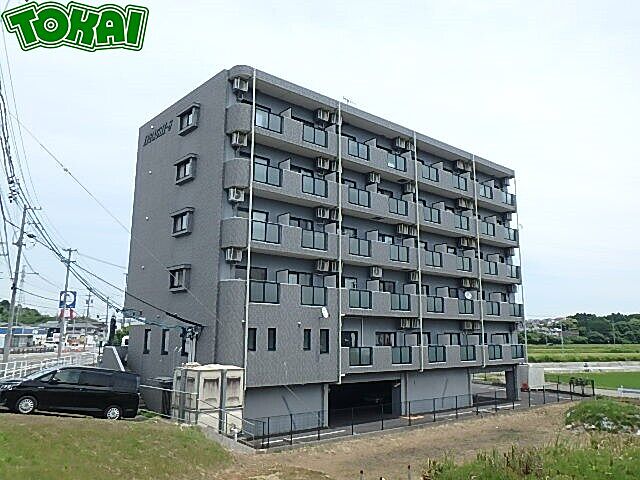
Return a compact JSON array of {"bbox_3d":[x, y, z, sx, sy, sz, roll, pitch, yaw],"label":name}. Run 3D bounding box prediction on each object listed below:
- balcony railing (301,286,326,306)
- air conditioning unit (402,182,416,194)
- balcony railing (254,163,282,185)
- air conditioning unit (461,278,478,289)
[{"bbox_3d":[-0.275,2.774,26.530,1.580,0.910,0.080,9,-14,-38],"label":"balcony railing"},{"bbox_3d":[5.652,-3.245,33.899,0.790,0.550,0.290,9,-14,-41],"label":"air conditioning unit"},{"bbox_3d":[-2.488,-3.108,25.844,1.580,0.910,0.080,9,-14,-38],"label":"balcony railing"},{"bbox_3d":[9.939,2.898,35.526,1.620,0.560,0.290,9,-14,-38],"label":"air conditioning unit"}]

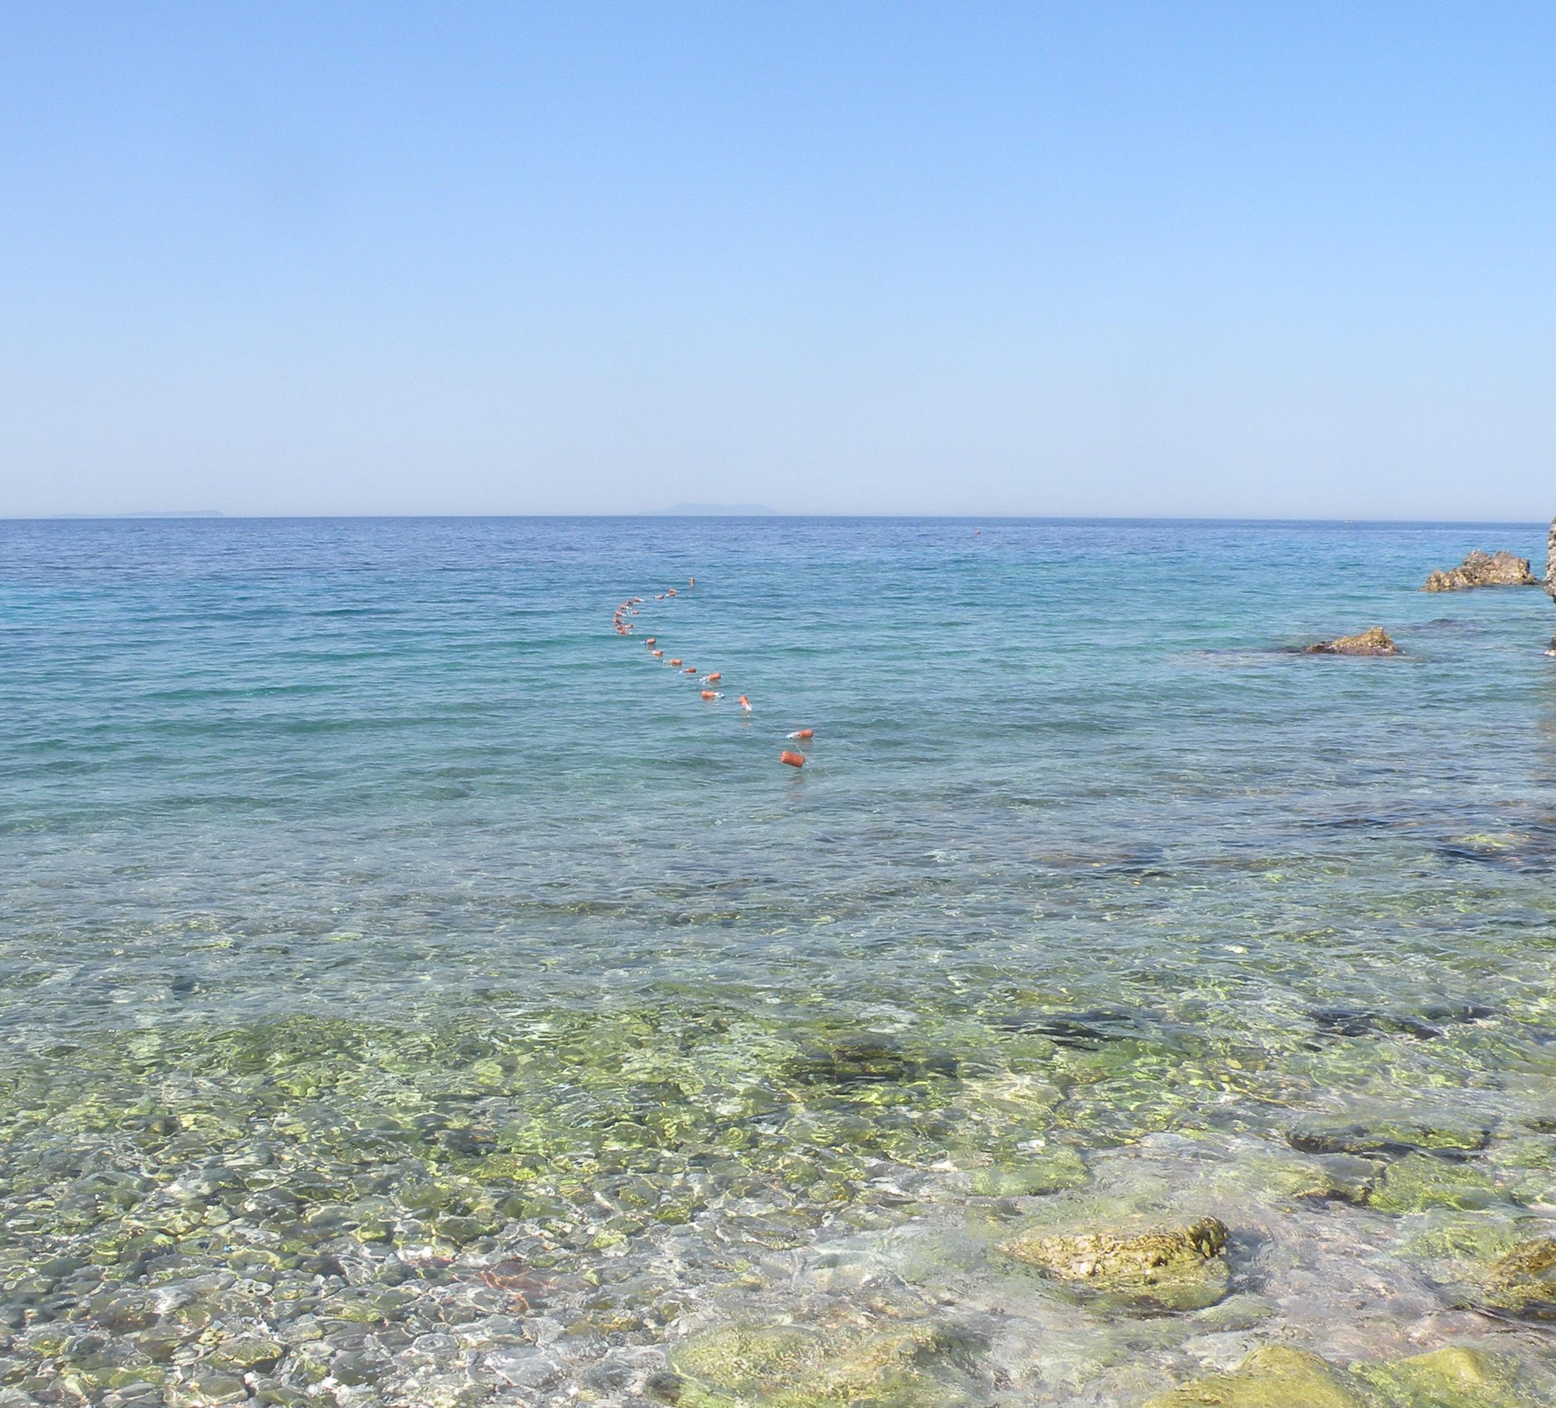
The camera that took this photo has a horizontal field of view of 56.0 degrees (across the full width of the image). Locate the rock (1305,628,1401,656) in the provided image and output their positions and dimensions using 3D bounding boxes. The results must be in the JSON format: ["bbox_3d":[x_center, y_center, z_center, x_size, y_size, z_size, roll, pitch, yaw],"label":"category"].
[{"bbox_3d":[7.169,-0.790,18.165,1.020,0.330,0.700,0,7,0],"label":"rock"}]

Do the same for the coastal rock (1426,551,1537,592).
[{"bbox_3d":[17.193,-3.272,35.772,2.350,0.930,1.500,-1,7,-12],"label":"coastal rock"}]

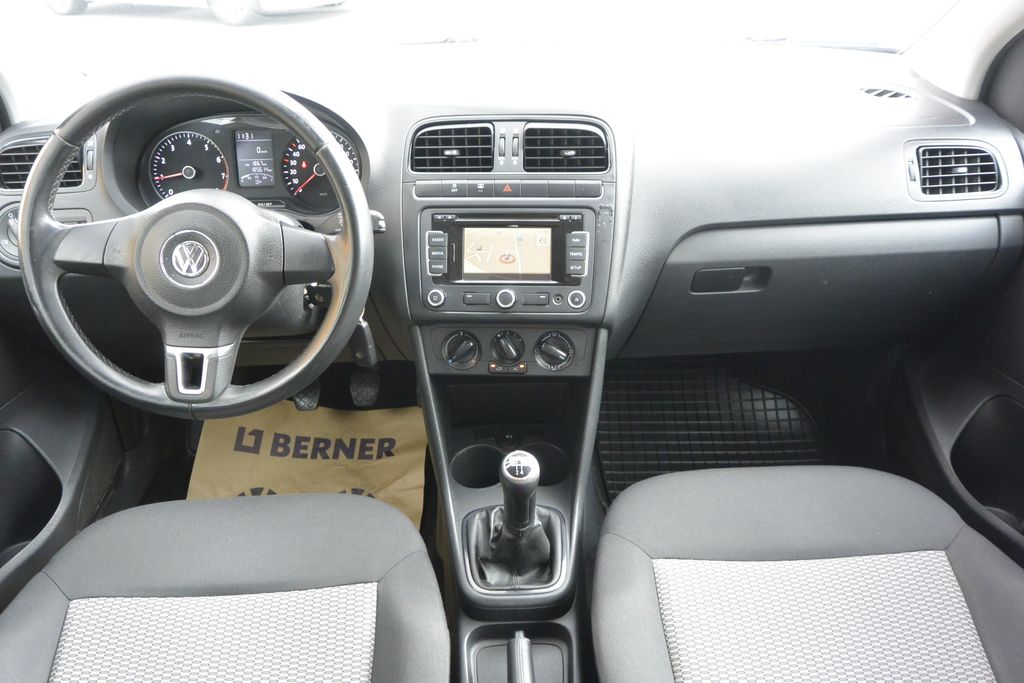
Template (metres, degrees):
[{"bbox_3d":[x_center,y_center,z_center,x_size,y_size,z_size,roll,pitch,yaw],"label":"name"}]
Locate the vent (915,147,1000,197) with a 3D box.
[{"bbox_3d":[0.560,-0.213,0.963,0.106,0.060,0.032,-2,11,-4],"label":"vent"}]

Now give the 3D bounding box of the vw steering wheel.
[{"bbox_3d":[-0.333,-0.102,0.835,0.370,0.370,0.095,-1,5,-1],"label":"vw steering wheel"}]

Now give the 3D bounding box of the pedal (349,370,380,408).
[{"bbox_3d":[-0.270,0.088,1.405,0.056,0.066,0.030,-1,-6,0],"label":"pedal"}]

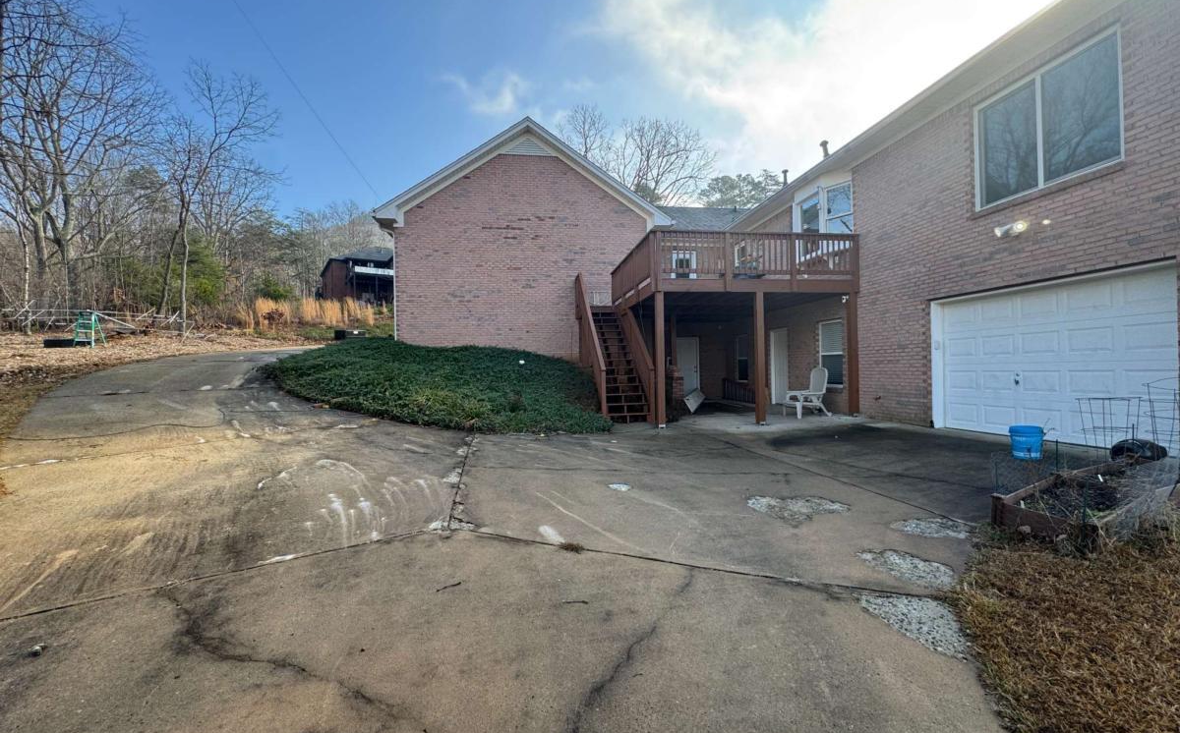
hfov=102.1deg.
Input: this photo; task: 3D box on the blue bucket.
[{"bbox_3d":[5.032,0.884,5.500,0.305,0.360,0.305,-2,-1,42],"label":"blue bucket"}]

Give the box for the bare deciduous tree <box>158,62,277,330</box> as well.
[{"bbox_3d":[-16.400,-7.500,21.000,4.600,11.800,4.400,-1,0,-38],"label":"bare deciduous tree"}]

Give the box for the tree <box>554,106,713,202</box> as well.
[{"bbox_3d":[3.100,-9.500,32.000,10.000,15.500,9.500,-1,0,6],"label":"tree"}]

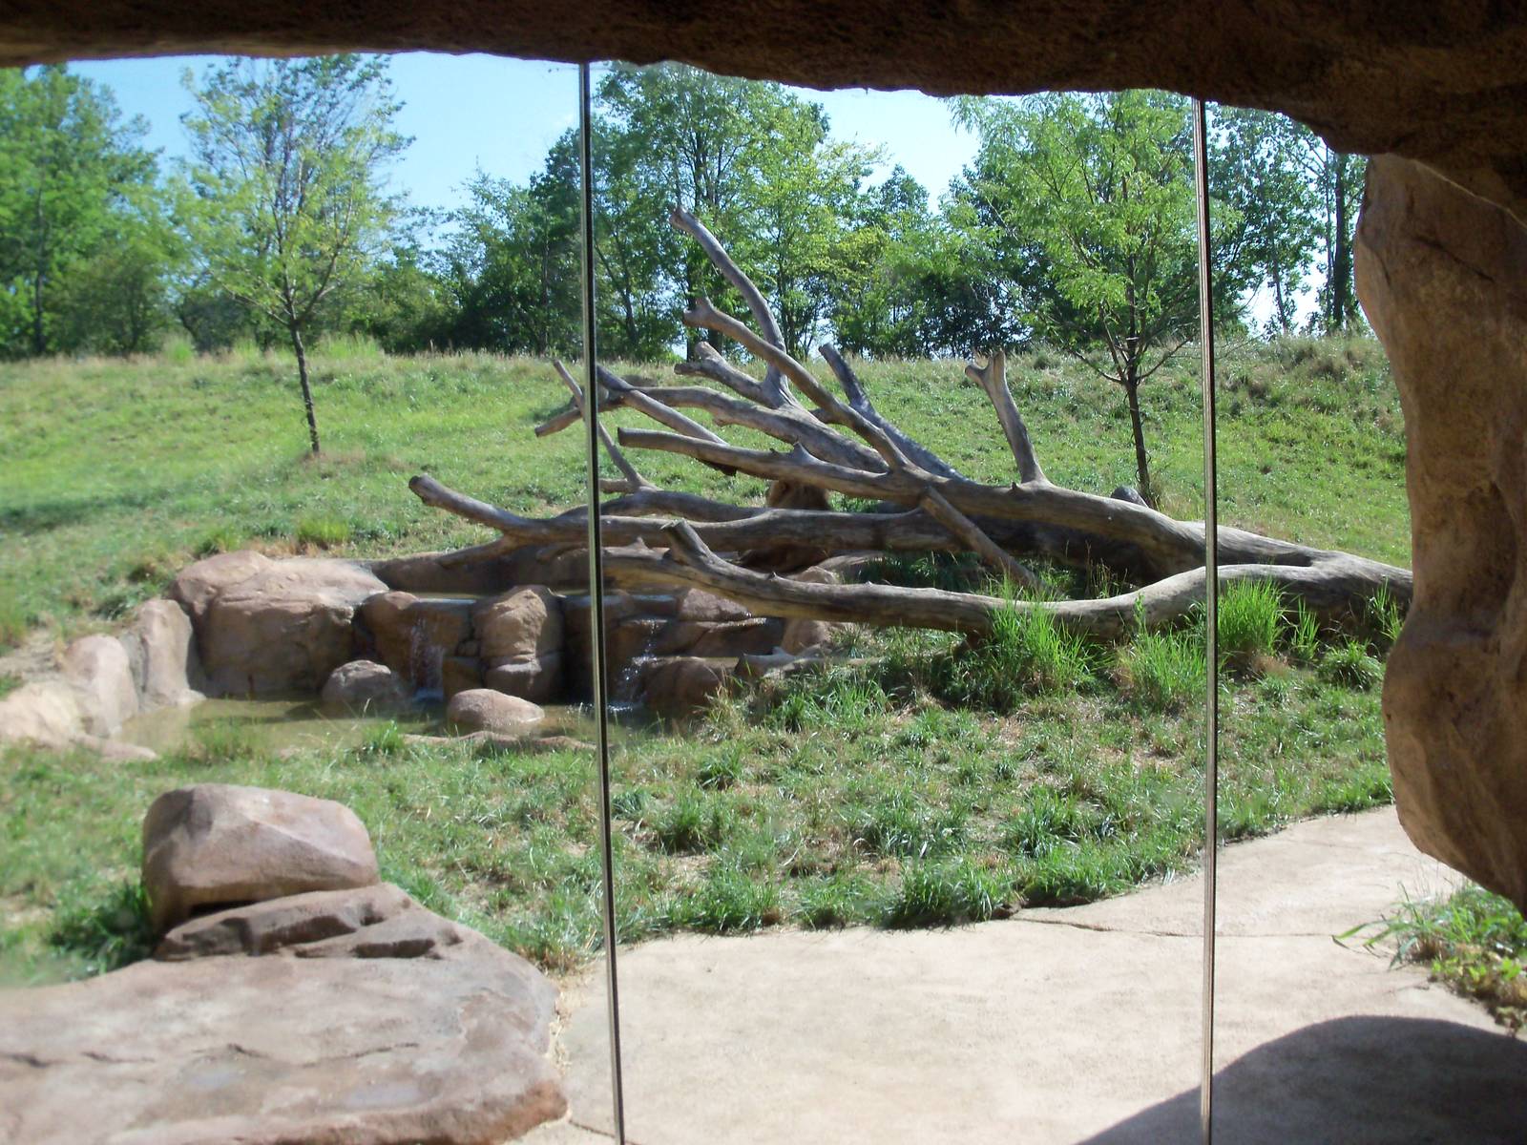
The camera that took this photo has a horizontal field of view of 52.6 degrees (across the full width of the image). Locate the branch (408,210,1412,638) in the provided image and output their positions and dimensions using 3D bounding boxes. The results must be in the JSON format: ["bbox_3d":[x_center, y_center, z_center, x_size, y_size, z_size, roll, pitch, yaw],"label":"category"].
[{"bbox_3d":[1.120,-1.021,10.700,7.100,2.750,2.900,-1,5,0],"label":"branch"}]

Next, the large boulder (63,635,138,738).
[{"bbox_3d":[-3.870,0.657,9.000,0.450,0.560,0.500,-1,5,0],"label":"large boulder"}]

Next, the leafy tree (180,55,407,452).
[{"bbox_3d":[-6.035,-4.230,19.800,3.000,5.500,2.900,-1,5,0],"label":"leafy tree"}]

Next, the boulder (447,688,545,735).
[{"bbox_3d":[-1.527,0.792,8.800,0.540,0.260,0.420,-1,5,0],"label":"boulder"}]

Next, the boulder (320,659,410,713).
[{"bbox_3d":[-2.461,0.705,9.550,0.540,0.330,0.450,-1,5,0],"label":"boulder"}]

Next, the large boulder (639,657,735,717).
[{"bbox_3d":[-0.451,0.686,9.200,0.550,0.360,0.450,-1,5,0],"label":"large boulder"}]

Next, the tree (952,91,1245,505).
[{"bbox_3d":[3.763,-3.362,17.300,3.200,5.200,3.100,-1,5,0],"label":"tree"}]

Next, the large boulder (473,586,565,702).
[{"bbox_3d":[-1.572,0.457,9.950,0.560,0.700,0.520,-1,5,0],"label":"large boulder"}]

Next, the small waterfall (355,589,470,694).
[{"bbox_3d":[-2.320,0.458,10.300,0.740,0.630,0.550,-1,5,0],"label":"small waterfall"}]

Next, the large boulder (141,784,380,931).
[{"bbox_3d":[-1.612,0.908,4.950,0.730,0.420,0.500,-1,5,0],"label":"large boulder"}]

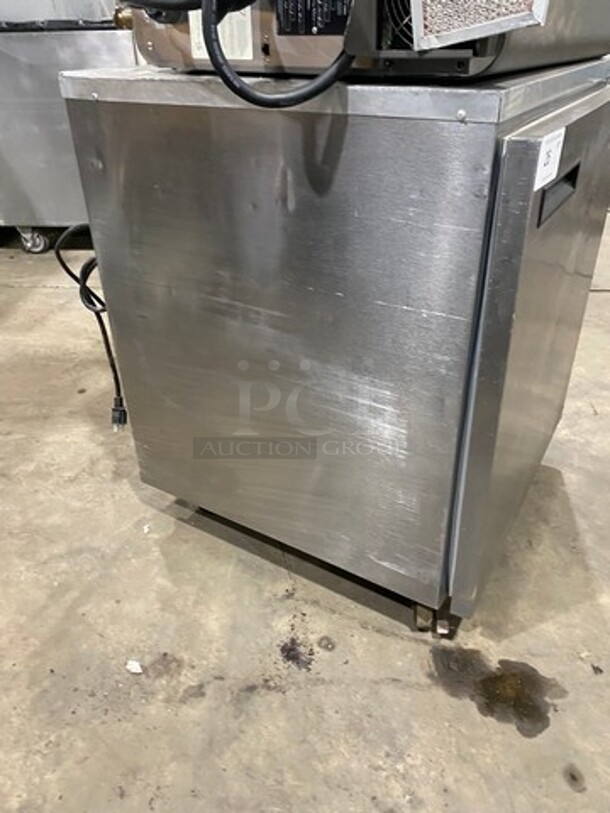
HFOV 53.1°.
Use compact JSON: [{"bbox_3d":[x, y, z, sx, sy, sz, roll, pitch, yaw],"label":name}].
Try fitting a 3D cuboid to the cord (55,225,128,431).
[{"bbox_3d":[-0.387,-0.145,1.173,0.120,0.440,0.110,17,36,27],"label":"cord"}]

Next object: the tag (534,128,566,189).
[{"bbox_3d":[0.266,-0.267,0.659,0.004,0.053,0.104,17,33,27],"label":"tag"}]

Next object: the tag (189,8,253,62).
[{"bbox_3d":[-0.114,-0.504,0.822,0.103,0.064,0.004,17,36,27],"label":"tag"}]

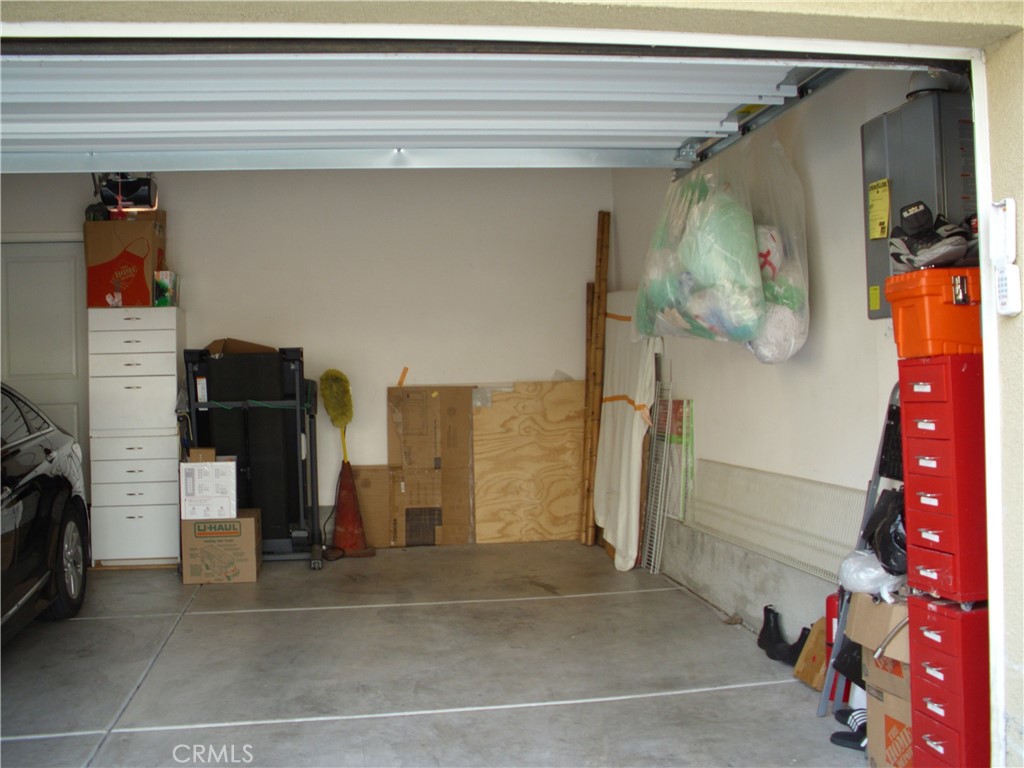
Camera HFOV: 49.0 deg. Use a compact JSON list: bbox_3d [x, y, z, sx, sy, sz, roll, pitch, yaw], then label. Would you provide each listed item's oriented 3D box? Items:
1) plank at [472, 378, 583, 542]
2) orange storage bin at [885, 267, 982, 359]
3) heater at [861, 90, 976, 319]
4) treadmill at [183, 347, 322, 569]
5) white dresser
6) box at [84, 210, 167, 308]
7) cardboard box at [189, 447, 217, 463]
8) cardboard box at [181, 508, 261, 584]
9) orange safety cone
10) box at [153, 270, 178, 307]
[{"bbox_3d":[0.122,0.582,8.460,0.840,1.215,0.020,-2,-7,-9],"label":"plank"},{"bbox_3d":[1.304,-0.194,3.140,0.430,0.230,0.235,-2,0,-9],"label":"orange storage bin"},{"bbox_3d":[1.342,-0.543,3.516,0.270,0.650,0.505,-2,0,-9],"label":"heater"},{"bbox_3d":[-1.819,0.504,7.788,0.972,1.505,0.750,-2,0,-9],"label":"treadmill"},{"bbox_3d":[-2.608,0.362,7.900,0.605,1.775,0.430,-2,0,-9],"label":"white dresser"},{"bbox_3d":[-2.708,-0.853,7.890,0.455,0.683,0.450,-2,0,-9],"label":"box"},{"bbox_3d":[-1.982,0.456,7.252,0.165,0.096,0.140,-2,0,-9],"label":"cardboard box"},{"bbox_3d":[-1.883,1.058,7.343,0.460,0.410,0.460,-2,0,-9],"label":"cardboard box"},{"bbox_3d":[-1.166,0.877,8.075,0.345,0.680,0.345,-2,0,-9],"label":"orange safety cone"},{"bbox_3d":[-2.417,-0.651,7.848,0.130,0.246,0.240,-2,0,-9],"label":"box"}]

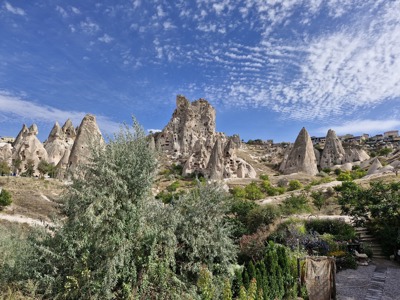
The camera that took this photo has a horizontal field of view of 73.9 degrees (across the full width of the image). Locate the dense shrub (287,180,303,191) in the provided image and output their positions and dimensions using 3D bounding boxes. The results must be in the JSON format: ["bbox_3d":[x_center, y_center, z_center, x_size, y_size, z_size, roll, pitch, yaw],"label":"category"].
[{"bbox_3d":[19.550,7.350,55.000,3.240,2.070,3.080,0,-5,0],"label":"dense shrub"}]

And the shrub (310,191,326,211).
[{"bbox_3d":[13.370,5.700,30.000,1.770,2.260,1.680,0,-5,0],"label":"shrub"}]

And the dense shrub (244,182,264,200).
[{"bbox_3d":[9.230,7.030,45.000,3.320,3.050,3.150,0,-5,0],"label":"dense shrub"}]

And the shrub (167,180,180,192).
[{"bbox_3d":[-5.380,7.420,54.000,2.790,2.440,2.650,0,-5,0],"label":"shrub"}]

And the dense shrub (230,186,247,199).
[{"bbox_3d":[6.520,7.200,45.000,2.650,2.030,2.520,0,-5,0],"label":"dense shrub"}]

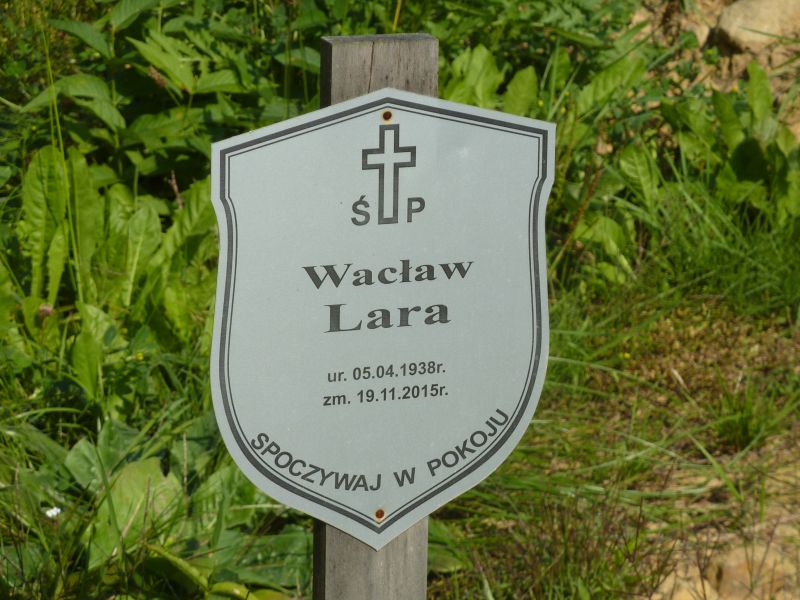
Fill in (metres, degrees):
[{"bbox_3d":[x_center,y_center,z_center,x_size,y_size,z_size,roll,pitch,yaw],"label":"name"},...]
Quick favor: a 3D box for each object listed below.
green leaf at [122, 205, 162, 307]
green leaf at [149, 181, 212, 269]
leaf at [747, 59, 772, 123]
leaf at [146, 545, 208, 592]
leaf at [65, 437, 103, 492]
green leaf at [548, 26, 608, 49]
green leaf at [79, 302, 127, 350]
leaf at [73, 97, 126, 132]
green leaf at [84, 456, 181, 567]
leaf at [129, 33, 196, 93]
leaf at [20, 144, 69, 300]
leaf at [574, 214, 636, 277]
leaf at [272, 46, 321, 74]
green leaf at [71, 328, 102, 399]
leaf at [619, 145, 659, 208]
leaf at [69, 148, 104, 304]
[{"bbox_3d":[-0.226,-0.039,3.970,0.035,0.084,0.035,1,12,0],"label":"green leaf"},{"bbox_3d":[-0.210,-0.071,4.350,0.040,0.117,0.035,31,11,-5],"label":"green leaf"},{"bbox_3d":[0.378,-0.215,4.750,0.027,0.076,0.025,-6,11,-6],"label":"leaf"},{"bbox_3d":[-0.188,0.225,3.800,0.067,0.025,0.035,37,-3,-11],"label":"leaf"},{"bbox_3d":[-0.279,0.145,4.000,0.034,0.053,0.030,-13,11,-6],"label":"leaf"},{"bbox_3d":[0.170,-0.249,4.300,0.059,0.014,0.035,1,12,0],"label":"green leaf"},{"bbox_3d":[-0.257,0.023,3.920,0.043,0.036,0.030,1,12,0],"label":"green leaf"},{"bbox_3d":[-0.273,-0.169,4.120,0.049,0.026,0.035,1,12,0],"label":"leaf"},{"bbox_3d":[-0.217,0.174,3.720,0.081,0.083,0.050,1,12,0],"label":"green leaf"},{"bbox_3d":[-0.216,-0.216,4.120,0.062,0.046,0.045,1,12,0],"label":"leaf"},{"bbox_3d":[-0.338,-0.072,4.300,0.042,0.151,0.040,1,11,-6],"label":"leaf"},{"bbox_3d":[0.199,-0.052,4.400,0.052,0.066,0.035,-24,11,-5],"label":"leaf"},{"bbox_3d":[-0.089,-0.221,4.200,0.058,0.021,0.035,1,12,0],"label":"leaf"},{"bbox_3d":[-0.287,0.058,4.150,0.028,0.068,0.025,-4,11,-6],"label":"green leaf"},{"bbox_3d":[0.216,-0.111,4.080,0.038,0.053,0.030,1,12,0],"label":"leaf"},{"bbox_3d":[-0.298,-0.070,4.300,0.034,0.152,0.040,-4,11,-6],"label":"leaf"}]

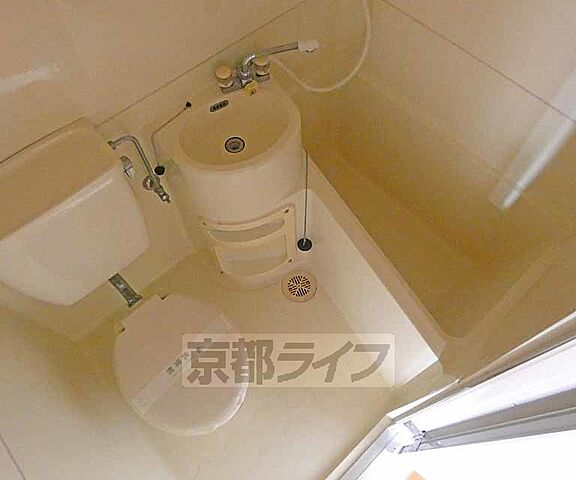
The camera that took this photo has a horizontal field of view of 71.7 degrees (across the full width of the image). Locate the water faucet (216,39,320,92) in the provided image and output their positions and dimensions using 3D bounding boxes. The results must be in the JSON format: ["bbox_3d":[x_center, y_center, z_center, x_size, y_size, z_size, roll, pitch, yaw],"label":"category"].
[{"bbox_3d":[-0.050,-0.531,1.222,0.305,0.100,0.090,-20,62,-8],"label":"water faucet"}]

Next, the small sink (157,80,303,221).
[{"bbox_3d":[-0.169,-0.275,1.279,0.427,0.250,0.347,-26,63,-11],"label":"small sink"}]

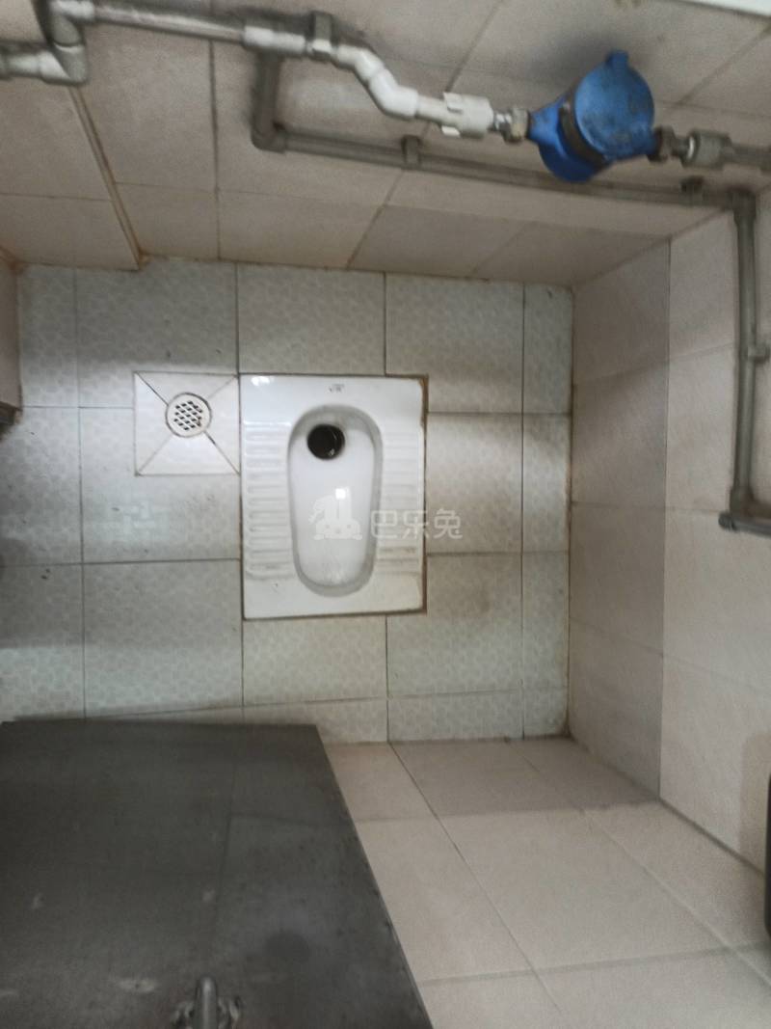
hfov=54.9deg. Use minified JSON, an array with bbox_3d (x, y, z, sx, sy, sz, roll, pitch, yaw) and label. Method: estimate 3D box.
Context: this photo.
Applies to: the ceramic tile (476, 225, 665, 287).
[{"bbox_3d":[0.327,-0.492,1.422,0.241,0.358,0.010,0,92,-12],"label":"ceramic tile"}]

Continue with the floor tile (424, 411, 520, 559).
[{"bbox_3d":[0.191,-0.063,1.593,0.218,0.010,0.301,0,92,-12],"label":"floor tile"}]

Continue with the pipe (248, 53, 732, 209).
[{"bbox_3d":[0.177,-0.430,0.857,0.658,0.215,0.028,1,93,-12],"label":"pipe"}]

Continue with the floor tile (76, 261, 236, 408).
[{"bbox_3d":[-0.440,-0.353,1.450,0.301,0.010,0.293,-1,92,-12],"label":"floor tile"}]

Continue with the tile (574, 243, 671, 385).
[{"bbox_3d":[0.469,-0.398,1.505,0.010,0.372,0.230,-1,93,-12],"label":"tile"}]

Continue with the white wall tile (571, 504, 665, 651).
[{"bbox_3d":[0.446,0.108,1.450,0.010,0.346,0.255,-1,93,-14],"label":"white wall tile"}]

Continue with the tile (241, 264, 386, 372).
[{"bbox_3d":[-0.144,-0.384,1.480,0.293,0.010,0.209,-1,93,-12],"label":"tile"}]

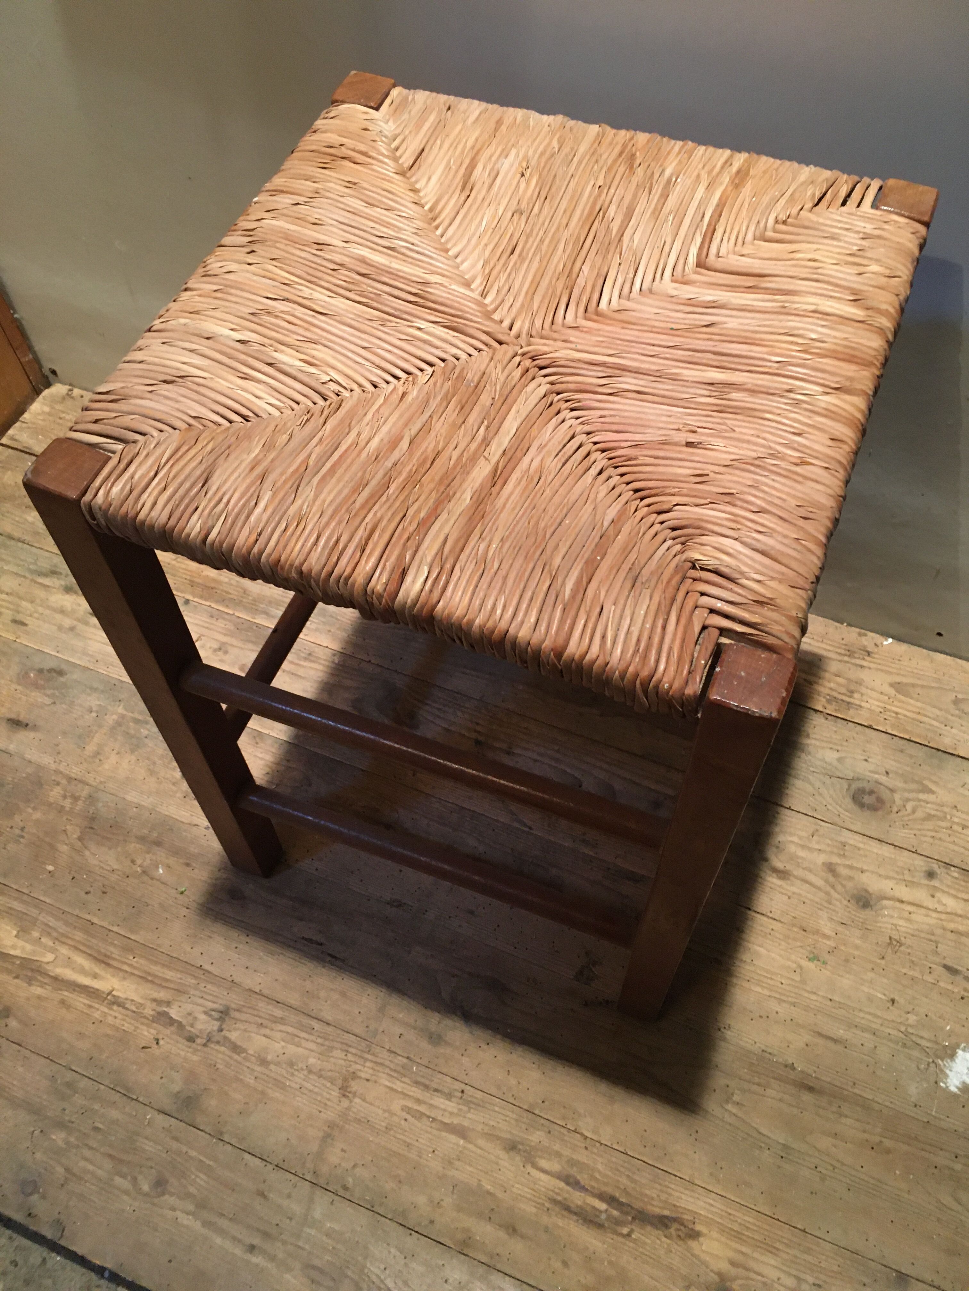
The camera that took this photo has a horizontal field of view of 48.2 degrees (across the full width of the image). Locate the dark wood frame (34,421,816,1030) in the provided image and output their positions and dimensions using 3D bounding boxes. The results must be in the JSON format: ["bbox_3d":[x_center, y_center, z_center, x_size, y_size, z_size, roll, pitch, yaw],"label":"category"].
[{"bbox_3d":[0.024,-0.038,0.775,0.371,0.490,0.374,18,60,12],"label":"dark wood frame"}]

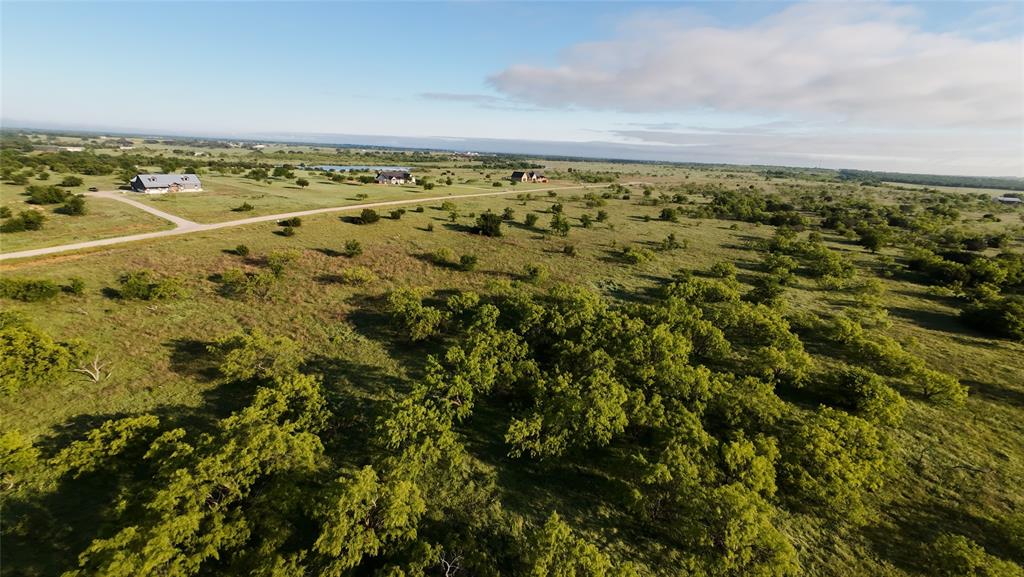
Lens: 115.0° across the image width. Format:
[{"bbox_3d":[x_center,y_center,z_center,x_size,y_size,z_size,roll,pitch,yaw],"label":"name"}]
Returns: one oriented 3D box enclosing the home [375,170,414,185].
[{"bbox_3d":[-87.720,-83.670,246.750,13.600,7.400,23.100,19,28,35],"label":"home"}]

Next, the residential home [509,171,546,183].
[{"bbox_3d":[17.030,-106.180,311.940,29.100,8.200,19.400,-16,29,-38],"label":"residential home"}]

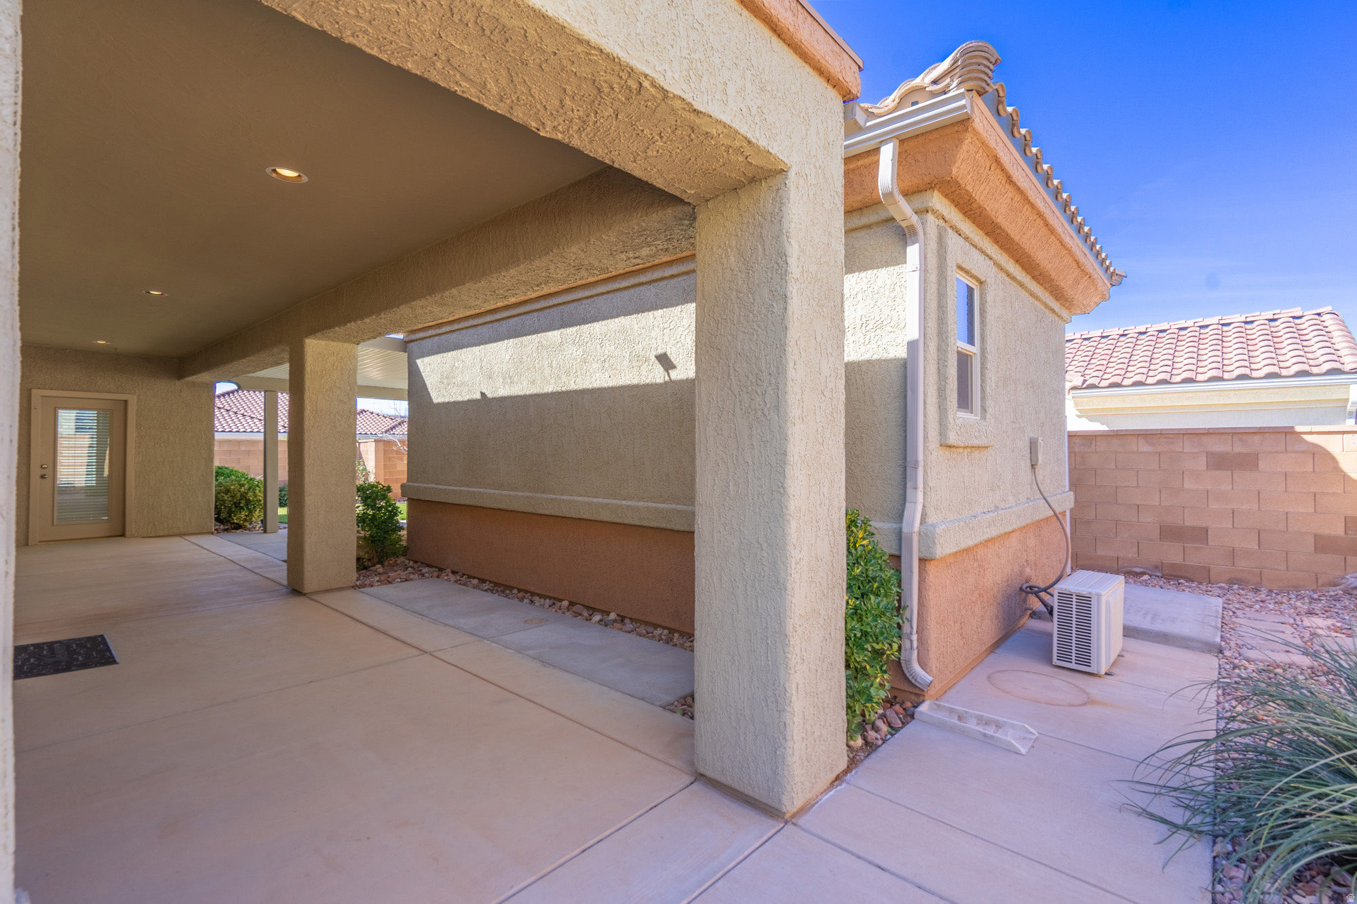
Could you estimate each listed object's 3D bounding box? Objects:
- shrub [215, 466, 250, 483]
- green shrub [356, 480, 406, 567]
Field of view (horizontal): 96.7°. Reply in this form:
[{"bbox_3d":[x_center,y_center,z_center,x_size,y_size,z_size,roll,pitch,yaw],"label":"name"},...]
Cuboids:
[{"bbox_3d":[-8.750,0.800,11.700,1.050,1.000,1.050,0,0,41],"label":"shrub"},{"bbox_3d":[-3.533,0.858,7.076,0.700,0.970,0.700,0,0,41],"label":"green shrub"}]

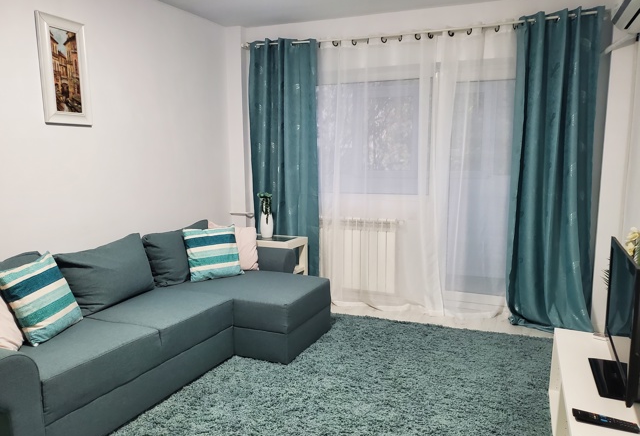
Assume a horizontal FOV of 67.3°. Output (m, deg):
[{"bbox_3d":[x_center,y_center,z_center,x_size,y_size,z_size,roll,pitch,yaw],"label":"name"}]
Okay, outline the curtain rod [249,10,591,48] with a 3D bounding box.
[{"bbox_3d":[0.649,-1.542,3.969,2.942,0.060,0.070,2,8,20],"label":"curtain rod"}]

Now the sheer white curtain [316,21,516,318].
[{"bbox_3d":[0.755,-0.355,4.132,1.714,2.392,0.130,2,8,20],"label":"sheer white curtain"}]

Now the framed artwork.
[{"bbox_3d":[-1.605,-0.914,3.020,0.030,0.645,0.343,3,9,22],"label":"framed artwork"}]

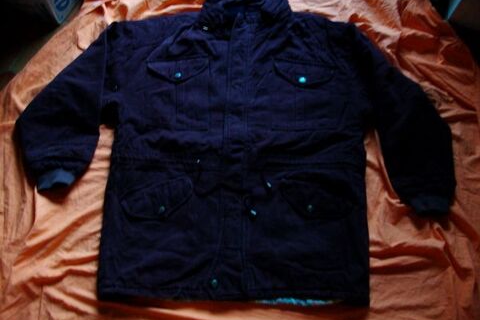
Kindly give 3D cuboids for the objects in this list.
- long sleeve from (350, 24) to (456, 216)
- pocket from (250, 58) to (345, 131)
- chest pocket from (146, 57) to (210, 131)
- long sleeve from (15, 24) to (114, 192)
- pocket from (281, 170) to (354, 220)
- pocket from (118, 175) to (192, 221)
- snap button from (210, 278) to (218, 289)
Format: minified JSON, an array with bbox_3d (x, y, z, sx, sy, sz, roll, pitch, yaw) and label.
[{"bbox_3d":[0.419,-0.137,1.137,0.193,0.085,0.555,-11,69,-4],"label":"long sleeve"},{"bbox_3d":[0.158,-0.165,1.129,0.212,0.025,0.206,0,69,0],"label":"pocket"},{"bbox_3d":[-0.155,-0.166,1.129,0.162,0.025,0.209,0,69,0],"label":"chest pocket"},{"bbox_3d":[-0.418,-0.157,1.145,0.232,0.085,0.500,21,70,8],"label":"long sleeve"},{"bbox_3d":[0.178,0.085,1.043,0.172,0.025,0.116,0,69,0],"label":"pocket"},{"bbox_3d":[-0.193,0.092,1.041,0.165,0.025,0.101,0,69,0],"label":"pocket"},{"bbox_3d":[-0.057,0.275,0.988,0.018,0.008,0.019,0,69,0],"label":"snap button"}]

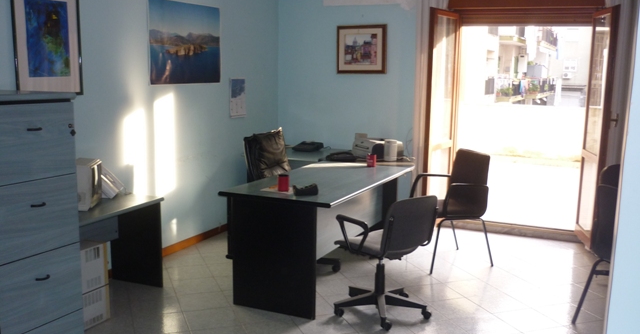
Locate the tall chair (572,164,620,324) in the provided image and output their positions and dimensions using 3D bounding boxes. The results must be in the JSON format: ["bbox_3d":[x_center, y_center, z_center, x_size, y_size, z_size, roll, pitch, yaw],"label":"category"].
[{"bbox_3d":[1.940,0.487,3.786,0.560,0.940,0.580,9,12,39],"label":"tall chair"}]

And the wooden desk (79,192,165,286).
[{"bbox_3d":[-1.492,0.576,3.777,0.470,0.620,1.060,5,10,25],"label":"wooden desk"}]

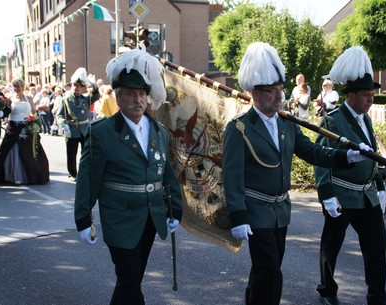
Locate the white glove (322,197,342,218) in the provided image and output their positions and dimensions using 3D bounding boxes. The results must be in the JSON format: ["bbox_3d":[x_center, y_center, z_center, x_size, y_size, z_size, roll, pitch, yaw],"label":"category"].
[{"bbox_3d":[1.045,0.412,4.300,0.120,0.160,0.110,6,9,40],"label":"white glove"}]

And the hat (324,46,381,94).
[{"bbox_3d":[1.207,-0.619,4.330,0.290,0.360,0.390,-5,8,-40],"label":"hat"}]

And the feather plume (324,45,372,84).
[{"bbox_3d":[1.177,-0.656,4.330,0.270,0.290,0.330,-5,8,-40],"label":"feather plume"}]

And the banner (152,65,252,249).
[{"bbox_3d":[0.063,0.044,4.250,0.870,1.300,0.170,5,8,35],"label":"banner"}]

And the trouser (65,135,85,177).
[{"bbox_3d":[-2.081,0.036,10.270,0.420,0.880,0.320,-2,7,-18],"label":"trouser"}]

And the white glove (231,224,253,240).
[{"bbox_3d":[0.290,0.468,3.360,0.125,0.105,0.095,6,9,44],"label":"white glove"}]

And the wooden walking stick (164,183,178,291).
[{"bbox_3d":[-0.137,0.557,3.700,0.035,0.710,0.035,-9,14,-24],"label":"wooden walking stick"}]

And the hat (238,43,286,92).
[{"bbox_3d":[0.466,-0.570,3.850,0.340,0.325,0.300,4,8,33],"label":"hat"}]

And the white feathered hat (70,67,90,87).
[{"bbox_3d":[-1.978,-1.331,10.050,0.310,0.340,0.360,-3,7,-20],"label":"white feathered hat"}]

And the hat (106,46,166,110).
[{"bbox_3d":[-0.330,-0.428,3.320,0.320,0.360,0.320,-5,8,-36],"label":"hat"}]

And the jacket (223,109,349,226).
[{"bbox_3d":[0.512,0.077,3.380,0.560,0.740,0.620,-4,8,-34],"label":"jacket"}]

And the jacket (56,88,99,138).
[{"bbox_3d":[-2.052,-0.693,10.200,0.720,0.870,0.400,-2,7,-16],"label":"jacket"}]

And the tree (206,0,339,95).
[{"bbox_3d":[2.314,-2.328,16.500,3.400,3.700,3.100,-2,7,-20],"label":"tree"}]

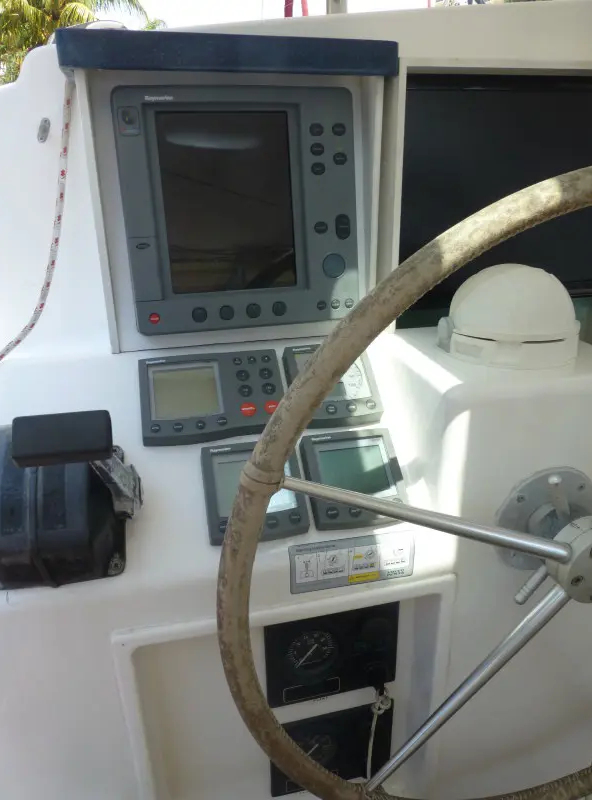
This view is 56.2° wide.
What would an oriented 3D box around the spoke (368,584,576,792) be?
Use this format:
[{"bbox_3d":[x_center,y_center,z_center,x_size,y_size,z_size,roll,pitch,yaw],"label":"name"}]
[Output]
[{"bbox_3d":[0.196,0.341,0.649,0.020,0.342,0.020,36,9,-24],"label":"spoke"}]

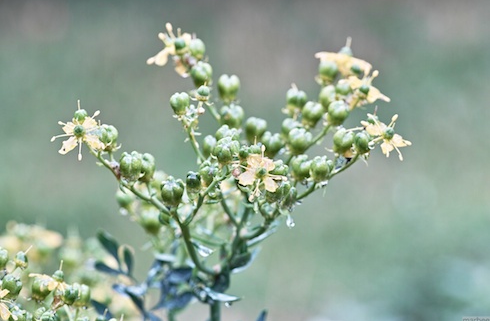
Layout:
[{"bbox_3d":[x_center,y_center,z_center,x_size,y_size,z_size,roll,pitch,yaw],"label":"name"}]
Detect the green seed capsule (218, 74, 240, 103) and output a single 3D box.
[{"bbox_3d":[-0.006,-0.025,0.750,0.008,0.010,0.008,0,9,0],"label":"green seed capsule"}]

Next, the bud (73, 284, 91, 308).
[{"bbox_3d":[-0.055,0.046,0.724,0.006,0.008,0.006,6,8,0],"label":"bud"}]

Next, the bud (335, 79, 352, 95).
[{"bbox_3d":[0.035,-0.025,0.750,0.006,0.006,0.006,5,11,0],"label":"bud"}]

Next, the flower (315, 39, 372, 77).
[{"bbox_3d":[0.034,-0.035,0.745,0.020,0.013,0.018,9,9,0],"label":"flower"}]

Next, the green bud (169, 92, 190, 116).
[{"bbox_3d":[-0.022,-0.019,0.725,0.007,0.008,0.007,-8,11,0],"label":"green bud"}]

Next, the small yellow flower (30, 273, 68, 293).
[{"bbox_3d":[-0.072,0.045,0.780,0.015,0.007,0.015,9,12,0],"label":"small yellow flower"}]

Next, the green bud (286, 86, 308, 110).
[{"bbox_3d":[0.018,-0.021,0.735,0.007,0.008,0.007,11,8,0],"label":"green bud"}]

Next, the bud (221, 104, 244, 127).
[{"bbox_3d":[-0.005,-0.017,0.810,0.009,0.009,0.009,3,9,0],"label":"bud"}]

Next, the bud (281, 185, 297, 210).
[{"bbox_3d":[0.014,0.012,0.692,0.005,0.008,0.006,18,12,0],"label":"bud"}]

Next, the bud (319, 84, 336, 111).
[{"bbox_3d":[0.029,-0.021,0.736,0.007,0.009,0.007,7,11,0],"label":"bud"}]

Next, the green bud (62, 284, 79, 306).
[{"bbox_3d":[-0.058,0.045,0.718,0.006,0.007,0.006,6,11,0],"label":"green bud"}]

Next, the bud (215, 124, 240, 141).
[{"bbox_3d":[-0.006,-0.008,0.725,0.008,0.008,0.008,0,15,0],"label":"bud"}]

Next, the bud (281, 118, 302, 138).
[{"bbox_3d":[0.016,-0.010,0.740,0.008,0.009,0.008,0,12,0],"label":"bud"}]

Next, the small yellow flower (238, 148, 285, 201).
[{"bbox_3d":[0.006,0.005,0.765,0.018,0.019,0.009,1,-18,-3],"label":"small yellow flower"}]

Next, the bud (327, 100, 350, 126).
[{"bbox_3d":[0.032,-0.016,0.728,0.007,0.009,0.007,7,11,0],"label":"bud"}]

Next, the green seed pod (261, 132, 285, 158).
[{"bbox_3d":[0.009,-0.006,0.740,0.007,0.009,0.007,0,11,0],"label":"green seed pod"}]

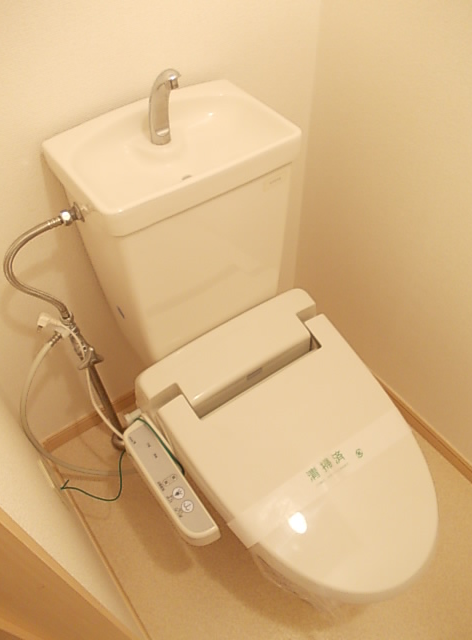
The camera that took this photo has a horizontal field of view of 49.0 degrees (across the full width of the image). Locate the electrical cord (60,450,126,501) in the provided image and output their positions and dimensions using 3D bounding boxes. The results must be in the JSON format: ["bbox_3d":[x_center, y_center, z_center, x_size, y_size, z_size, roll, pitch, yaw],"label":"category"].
[{"bbox_3d":[-0.283,0.317,1.046,0.136,0.174,0.089,-29,55,-22],"label":"electrical cord"}]

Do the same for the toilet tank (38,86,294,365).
[{"bbox_3d":[-0.098,-0.151,0.955,0.340,0.419,0.237,-29,55,-22],"label":"toilet tank"}]

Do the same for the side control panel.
[{"bbox_3d":[-0.116,0.274,0.880,0.050,0.050,0.234,-29,55,-22],"label":"side control panel"}]

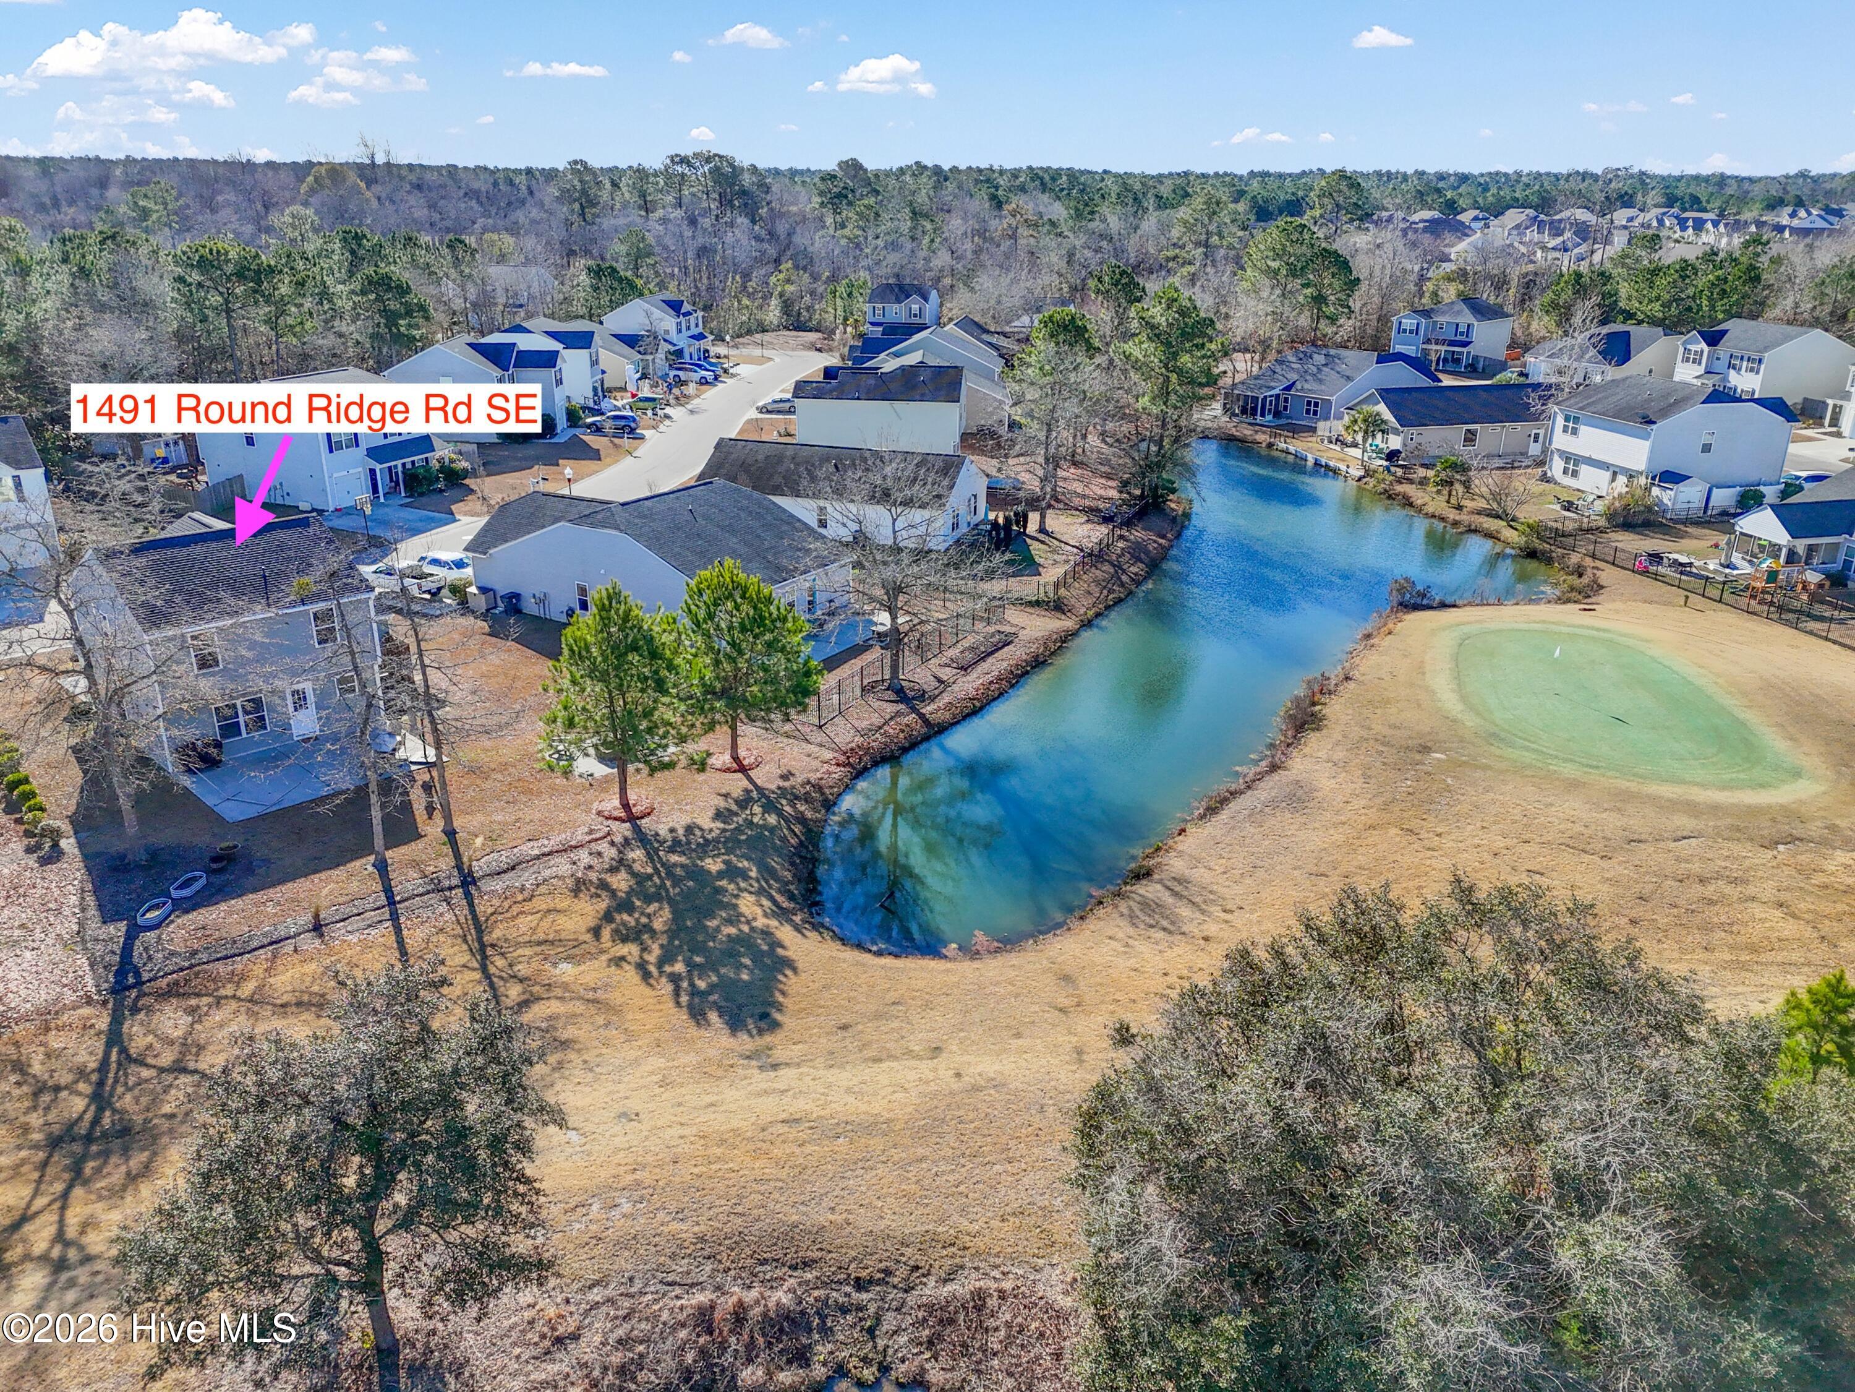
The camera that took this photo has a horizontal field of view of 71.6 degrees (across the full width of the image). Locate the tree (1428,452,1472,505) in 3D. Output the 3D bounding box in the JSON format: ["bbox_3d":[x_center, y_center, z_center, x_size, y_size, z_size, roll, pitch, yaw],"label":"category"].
[{"bbox_3d":[37.195,-15.345,91.249,2.900,3.500,2.900,0,22,0],"label":"tree"}]

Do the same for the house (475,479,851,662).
[{"bbox_3d":[-13.827,-7.235,65.072,17.100,5.700,10.200,13,26,29],"label":"house"}]

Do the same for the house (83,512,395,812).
[{"bbox_3d":[-29.532,-3.175,54.273,8.805,7.835,10.200,-20,30,-41],"label":"house"}]

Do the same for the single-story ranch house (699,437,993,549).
[{"bbox_3d":[-5.487,-13.236,80.652,17.100,4.900,8.800,7,24,18],"label":"single-story ranch house"}]

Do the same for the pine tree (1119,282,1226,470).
[{"bbox_3d":[16.459,-20.706,86.968,7.250,13.890,7.250,4,23,10],"label":"pine tree"}]

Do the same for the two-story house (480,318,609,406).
[{"bbox_3d":[-37.323,-33.396,127.649,12.436,7.424,8.000,3,23,5],"label":"two-story house"}]

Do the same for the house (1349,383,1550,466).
[{"bbox_3d":[44.603,-23.430,108.433,17.000,5.300,9.100,-6,23,-14],"label":"house"}]

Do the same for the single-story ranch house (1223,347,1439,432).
[{"bbox_3d":[39.089,-30.629,124.968,20.000,6.200,10.800,-18,29,-38],"label":"single-story ranch house"}]

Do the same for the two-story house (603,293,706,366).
[{"bbox_3d":[-32.535,-44.800,156.856,10.600,7.800,10.000,3,22,6],"label":"two-story house"}]

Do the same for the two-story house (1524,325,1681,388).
[{"bbox_3d":[70.959,-35.730,134.205,16.700,5.600,10.100,-19,29,-38],"label":"two-story house"}]

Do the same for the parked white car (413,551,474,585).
[{"bbox_3d":[-26.288,-7.085,71.809,4.500,1.650,1.850,10,24,23],"label":"parked white car"}]

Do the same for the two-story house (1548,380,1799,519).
[{"bbox_3d":[54.504,-19.113,94.824,12.300,7.600,10.200,-5,23,-14],"label":"two-story house"}]

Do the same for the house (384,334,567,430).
[{"bbox_3d":[-37.928,-26.333,109.623,13.093,7.728,7.900,0,22,-2],"label":"house"}]

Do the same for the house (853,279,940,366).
[{"bbox_3d":[-3.336,-52.227,175.667,8.400,7.800,10.500,4,22,8],"label":"house"}]

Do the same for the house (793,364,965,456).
[{"bbox_3d":[-3.663,-22.351,102.384,12.900,7.300,8.700,2,22,4],"label":"house"}]

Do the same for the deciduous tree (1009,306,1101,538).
[{"bbox_3d":[7.558,-16.497,77.467,5.410,13.360,5.410,2,23,5],"label":"deciduous tree"}]

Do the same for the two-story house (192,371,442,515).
[{"bbox_3d":[-42.748,-18.415,90.270,11.837,7.924,9.300,10,24,21],"label":"two-story house"}]

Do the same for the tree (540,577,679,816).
[{"bbox_3d":[-10.751,0.107,43.821,4.890,8.350,4.890,-6,23,-14],"label":"tree"}]

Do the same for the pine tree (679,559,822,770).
[{"bbox_3d":[-6.755,-1.183,47.417,5.290,7.990,5.290,-4,23,-9],"label":"pine tree"}]

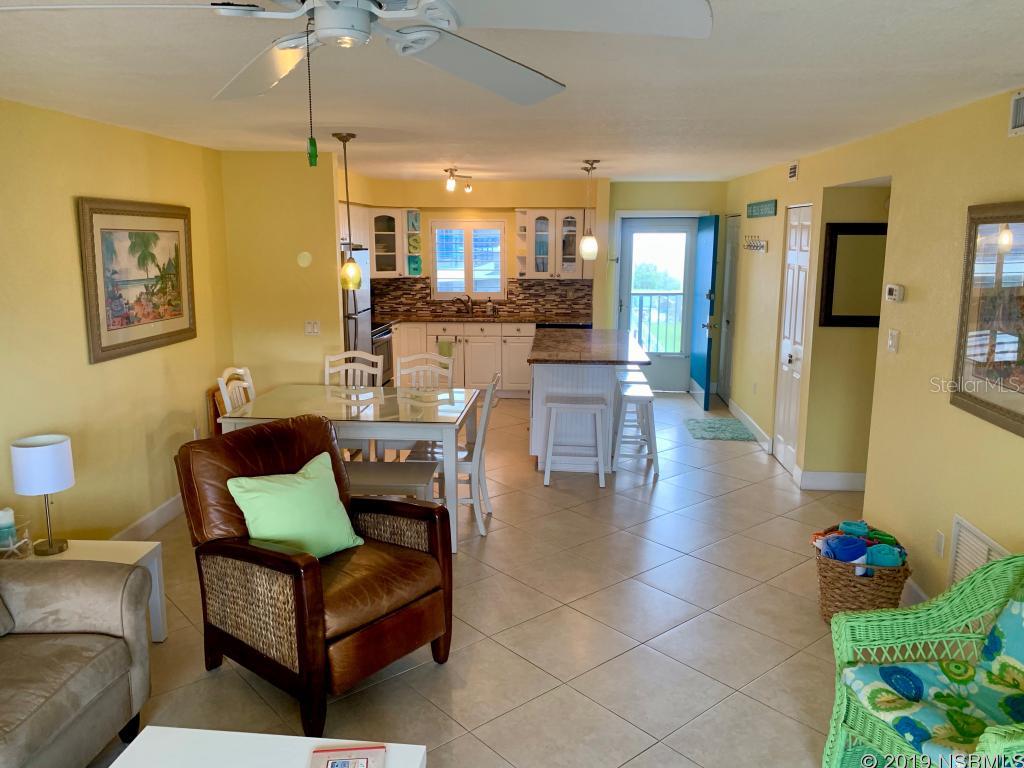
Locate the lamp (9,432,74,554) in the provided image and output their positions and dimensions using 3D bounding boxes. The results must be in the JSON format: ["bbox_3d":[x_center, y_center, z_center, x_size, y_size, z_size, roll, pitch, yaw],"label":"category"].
[{"bbox_3d":[-2.013,0.480,3.313,0.225,0.493,0.225,1,11,4],"label":"lamp"}]

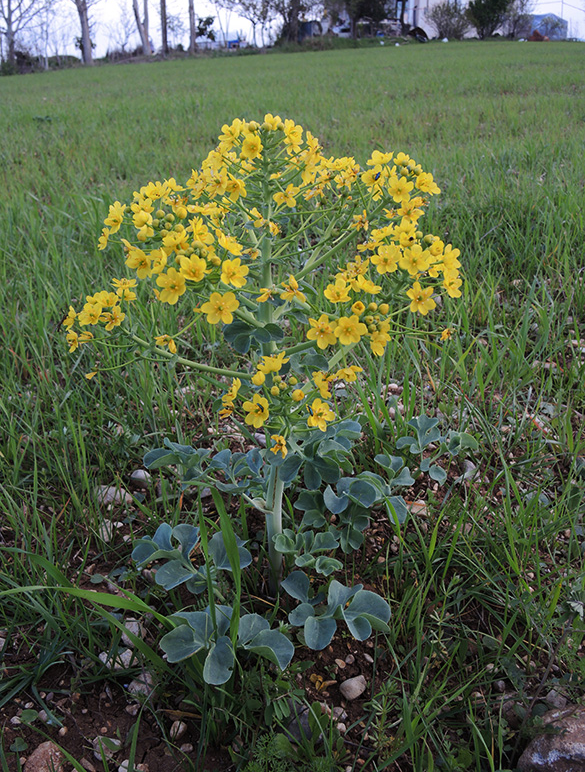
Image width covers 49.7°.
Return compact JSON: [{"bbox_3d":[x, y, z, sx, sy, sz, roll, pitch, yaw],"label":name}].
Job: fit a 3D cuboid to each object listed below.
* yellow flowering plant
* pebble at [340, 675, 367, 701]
[{"bbox_3d":[-0.010,0.006,0.580,0.360,0.465,0.310,0,26,0],"label":"yellow flowering plant"},{"bbox_3d":[0.054,0.268,0.560,0.024,0.015,0.019,-14,30,-27],"label":"pebble"}]

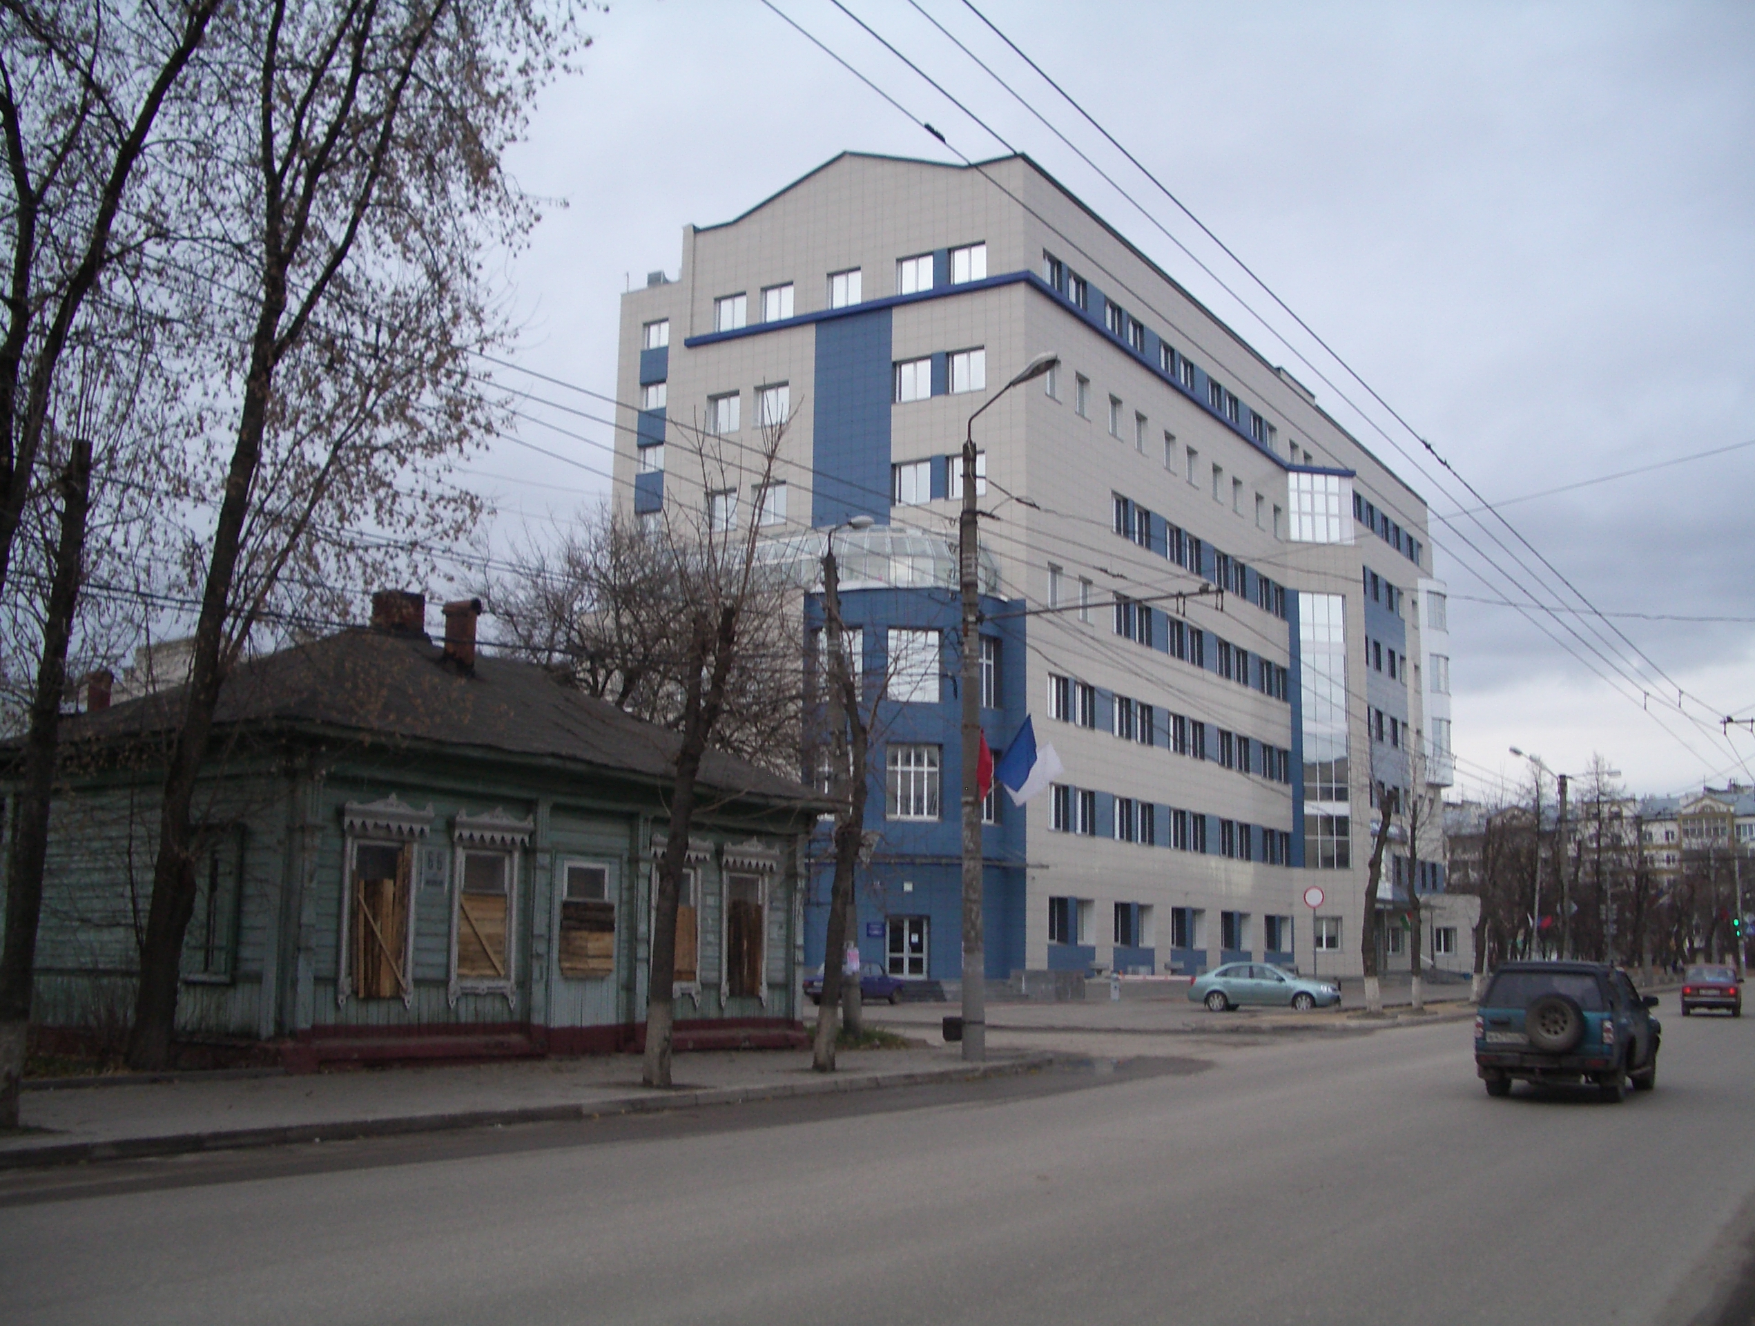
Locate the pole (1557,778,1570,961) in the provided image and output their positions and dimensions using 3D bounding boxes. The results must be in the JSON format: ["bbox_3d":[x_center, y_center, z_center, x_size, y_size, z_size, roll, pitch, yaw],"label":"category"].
[{"bbox_3d":[27.773,9.024,72.133,0.320,8.900,0.320,-5,-11,30],"label":"pole"}]

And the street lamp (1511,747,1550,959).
[{"bbox_3d":[23.523,7.439,64.376,1.500,9.200,0.400,-3,-10,22],"label":"street lamp"}]

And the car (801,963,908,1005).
[{"bbox_3d":[-0.659,10.351,57.930,1.620,1.440,4.130,-5,-11,32],"label":"car"}]

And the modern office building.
[{"bbox_3d":[12.649,0.297,95.936,23.000,33.600,67.200,-5,-11,30],"label":"modern office building"}]

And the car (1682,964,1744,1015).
[{"bbox_3d":[24.813,9.719,53.137,1.630,1.440,4.130,-4,-10,29],"label":"car"}]

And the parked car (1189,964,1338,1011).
[{"bbox_3d":[12.208,10.147,56.085,4.600,1.450,1.770,-3,-10,24],"label":"parked car"}]

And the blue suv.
[{"bbox_3d":[9.724,5.100,25.080,1.770,1.820,4.450,-5,-11,31],"label":"blue suv"}]

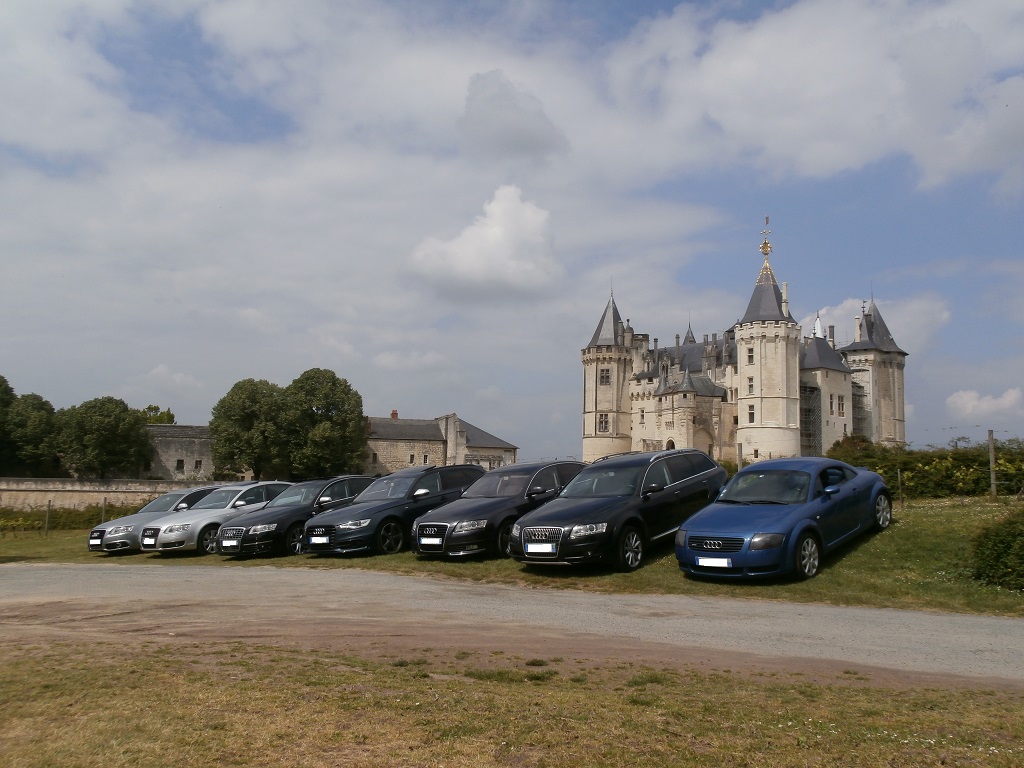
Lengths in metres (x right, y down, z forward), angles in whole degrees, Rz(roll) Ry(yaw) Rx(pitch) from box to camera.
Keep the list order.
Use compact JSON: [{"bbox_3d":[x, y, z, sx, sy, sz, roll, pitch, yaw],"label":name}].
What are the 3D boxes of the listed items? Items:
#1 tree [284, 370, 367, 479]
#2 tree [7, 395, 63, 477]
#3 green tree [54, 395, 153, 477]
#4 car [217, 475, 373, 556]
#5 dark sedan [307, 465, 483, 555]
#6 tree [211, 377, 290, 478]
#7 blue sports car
[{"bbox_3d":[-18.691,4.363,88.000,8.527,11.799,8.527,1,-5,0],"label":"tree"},{"bbox_3d":[-50.246,5.763,93.000,6.916,9.745,6.916,1,-5,0],"label":"tree"},{"bbox_3d":[-42.553,5.909,92.000,10.159,9.226,10.159,1,-5,0],"label":"green tree"},{"bbox_3d":[-4.186,2.796,19.462,1.855,1.459,4.923,-7,-2,34],"label":"car"},{"bbox_3d":[-1.976,2.497,18.078,1.874,1.461,4.927,-9,-4,38],"label":"dark sedan"},{"bbox_3d":[-26.127,4.859,88.000,8.329,10.808,8.329,1,-5,0],"label":"tree"},{"bbox_3d":[3.903,1.762,12.624,1.764,1.346,4.049,-7,2,45],"label":"blue sports car"}]

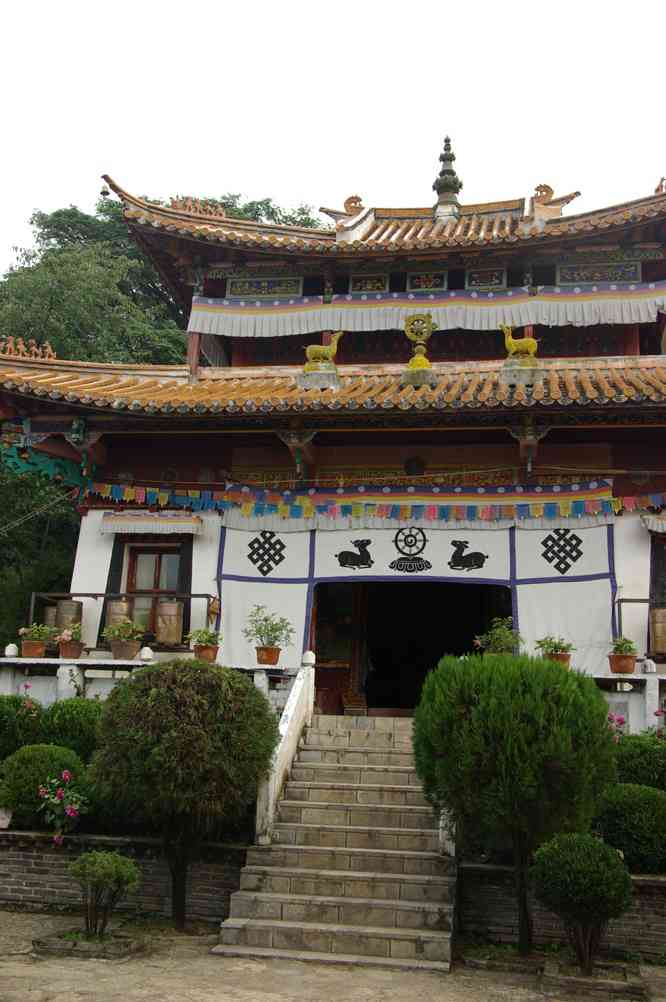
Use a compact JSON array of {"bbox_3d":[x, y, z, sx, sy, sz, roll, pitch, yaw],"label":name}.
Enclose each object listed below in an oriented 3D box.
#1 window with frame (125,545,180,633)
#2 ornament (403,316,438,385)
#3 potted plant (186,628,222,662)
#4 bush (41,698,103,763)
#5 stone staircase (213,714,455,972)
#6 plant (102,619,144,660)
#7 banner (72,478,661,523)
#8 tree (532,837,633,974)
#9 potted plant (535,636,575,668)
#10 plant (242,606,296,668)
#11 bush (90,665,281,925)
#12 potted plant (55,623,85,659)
[{"bbox_3d":[-2.664,1.321,16.502,0.834,1.374,0.140,0,-13,9],"label":"window with frame"},{"bbox_3d":[1.166,-2.033,14.995,0.460,1.026,0.380,0,-13,11],"label":"ornament"},{"bbox_3d":[-1.399,1.559,12.007,0.362,0.365,0.336,0,-13,11],"label":"potted plant"},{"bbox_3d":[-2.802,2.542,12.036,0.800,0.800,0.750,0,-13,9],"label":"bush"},{"bbox_3d":[0.263,3.058,10.692,1.916,2.035,3.449,0,-13,9],"label":"stone staircase"},{"bbox_3d":[-2.454,1.620,13.021,0.513,0.490,0.470,0,-13,9],"label":"plant"},{"bbox_3d":[0.251,-0.004,15.962,8.282,0.560,0.200,0,-13,9],"label":"banner"},{"bbox_3d":[1.827,2.954,8.157,0.722,1.005,0.701,0,-13,11],"label":"tree"},{"bbox_3d":[2.253,1.556,11.316,0.401,0.354,0.373,0,-13,11],"label":"potted plant"},{"bbox_3d":[-0.691,1.437,11.901,0.548,0.662,0.510,0,-13,11],"label":"plant"},{"bbox_3d":[-1.281,2.480,9.507,1.583,2.250,1.535,0,-13,11],"label":"bush"},{"bbox_3d":[-3.110,1.646,13.124,0.373,0.423,0.360,0,-13,9],"label":"potted plant"}]

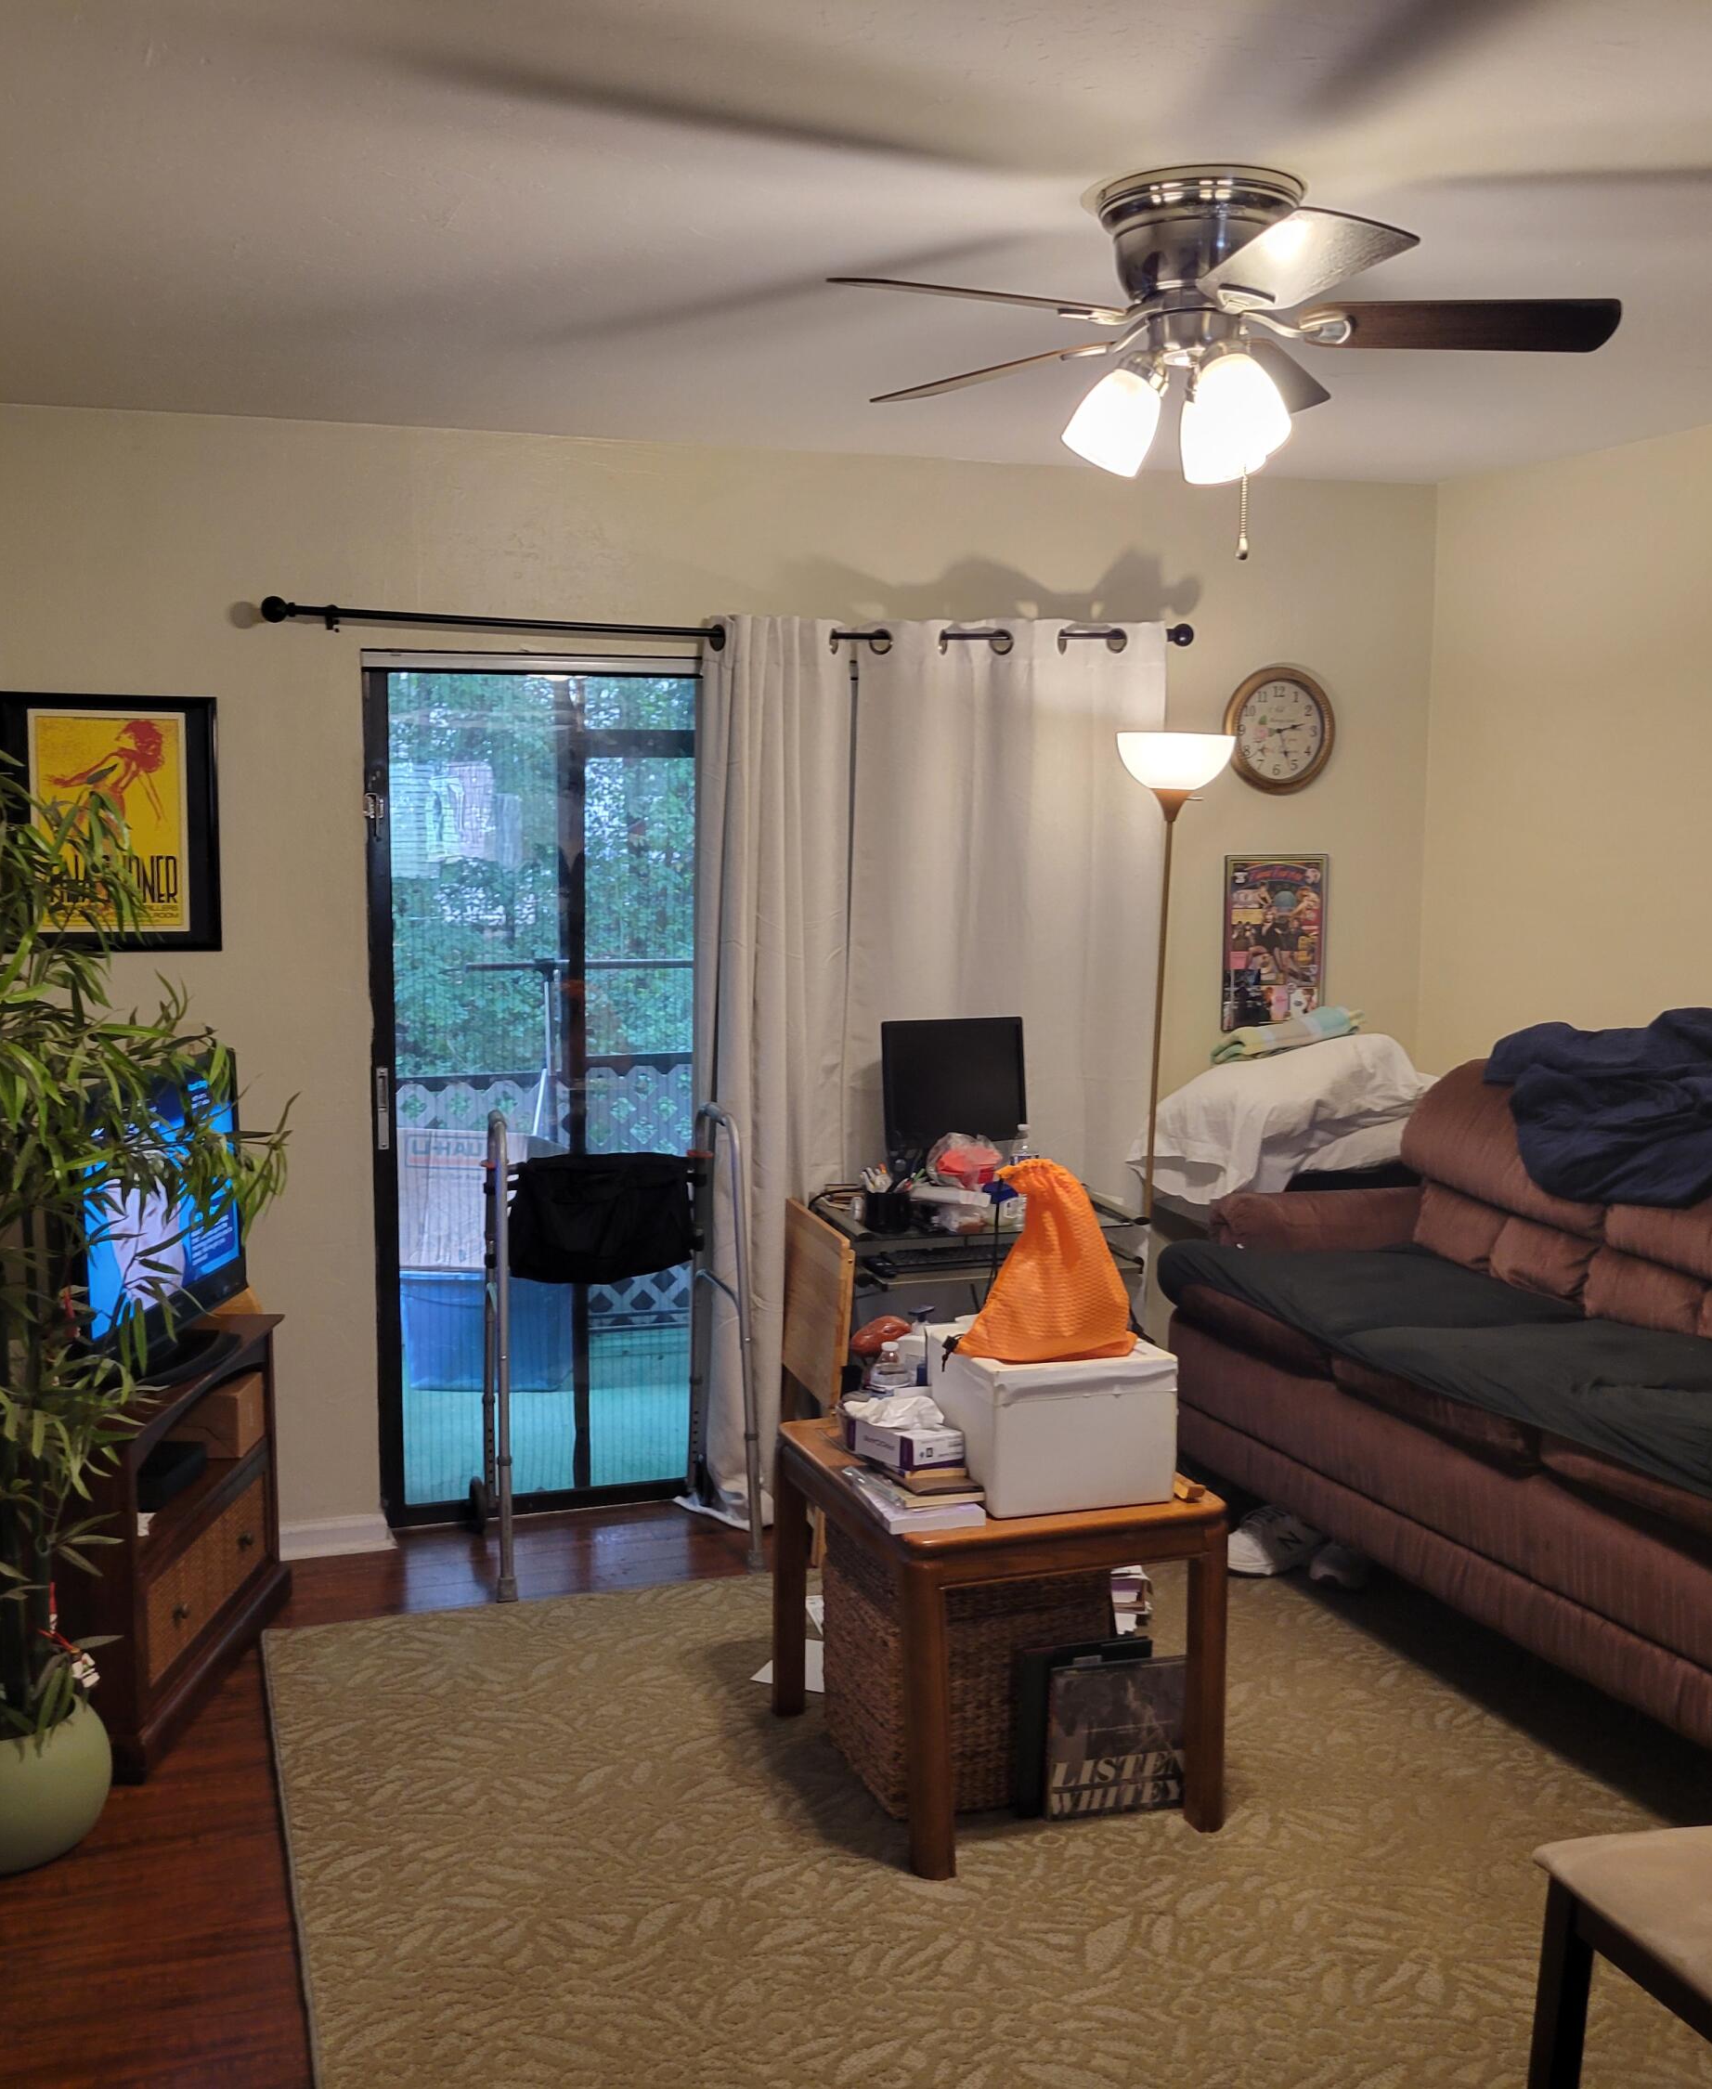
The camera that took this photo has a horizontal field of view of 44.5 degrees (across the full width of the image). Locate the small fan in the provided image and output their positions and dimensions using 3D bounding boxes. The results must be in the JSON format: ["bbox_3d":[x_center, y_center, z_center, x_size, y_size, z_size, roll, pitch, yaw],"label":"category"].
[{"bbox_3d":[0.458,-0.948,2.814,1.100,0.371,1.100,-2,6,-19],"label":"small fan"}]

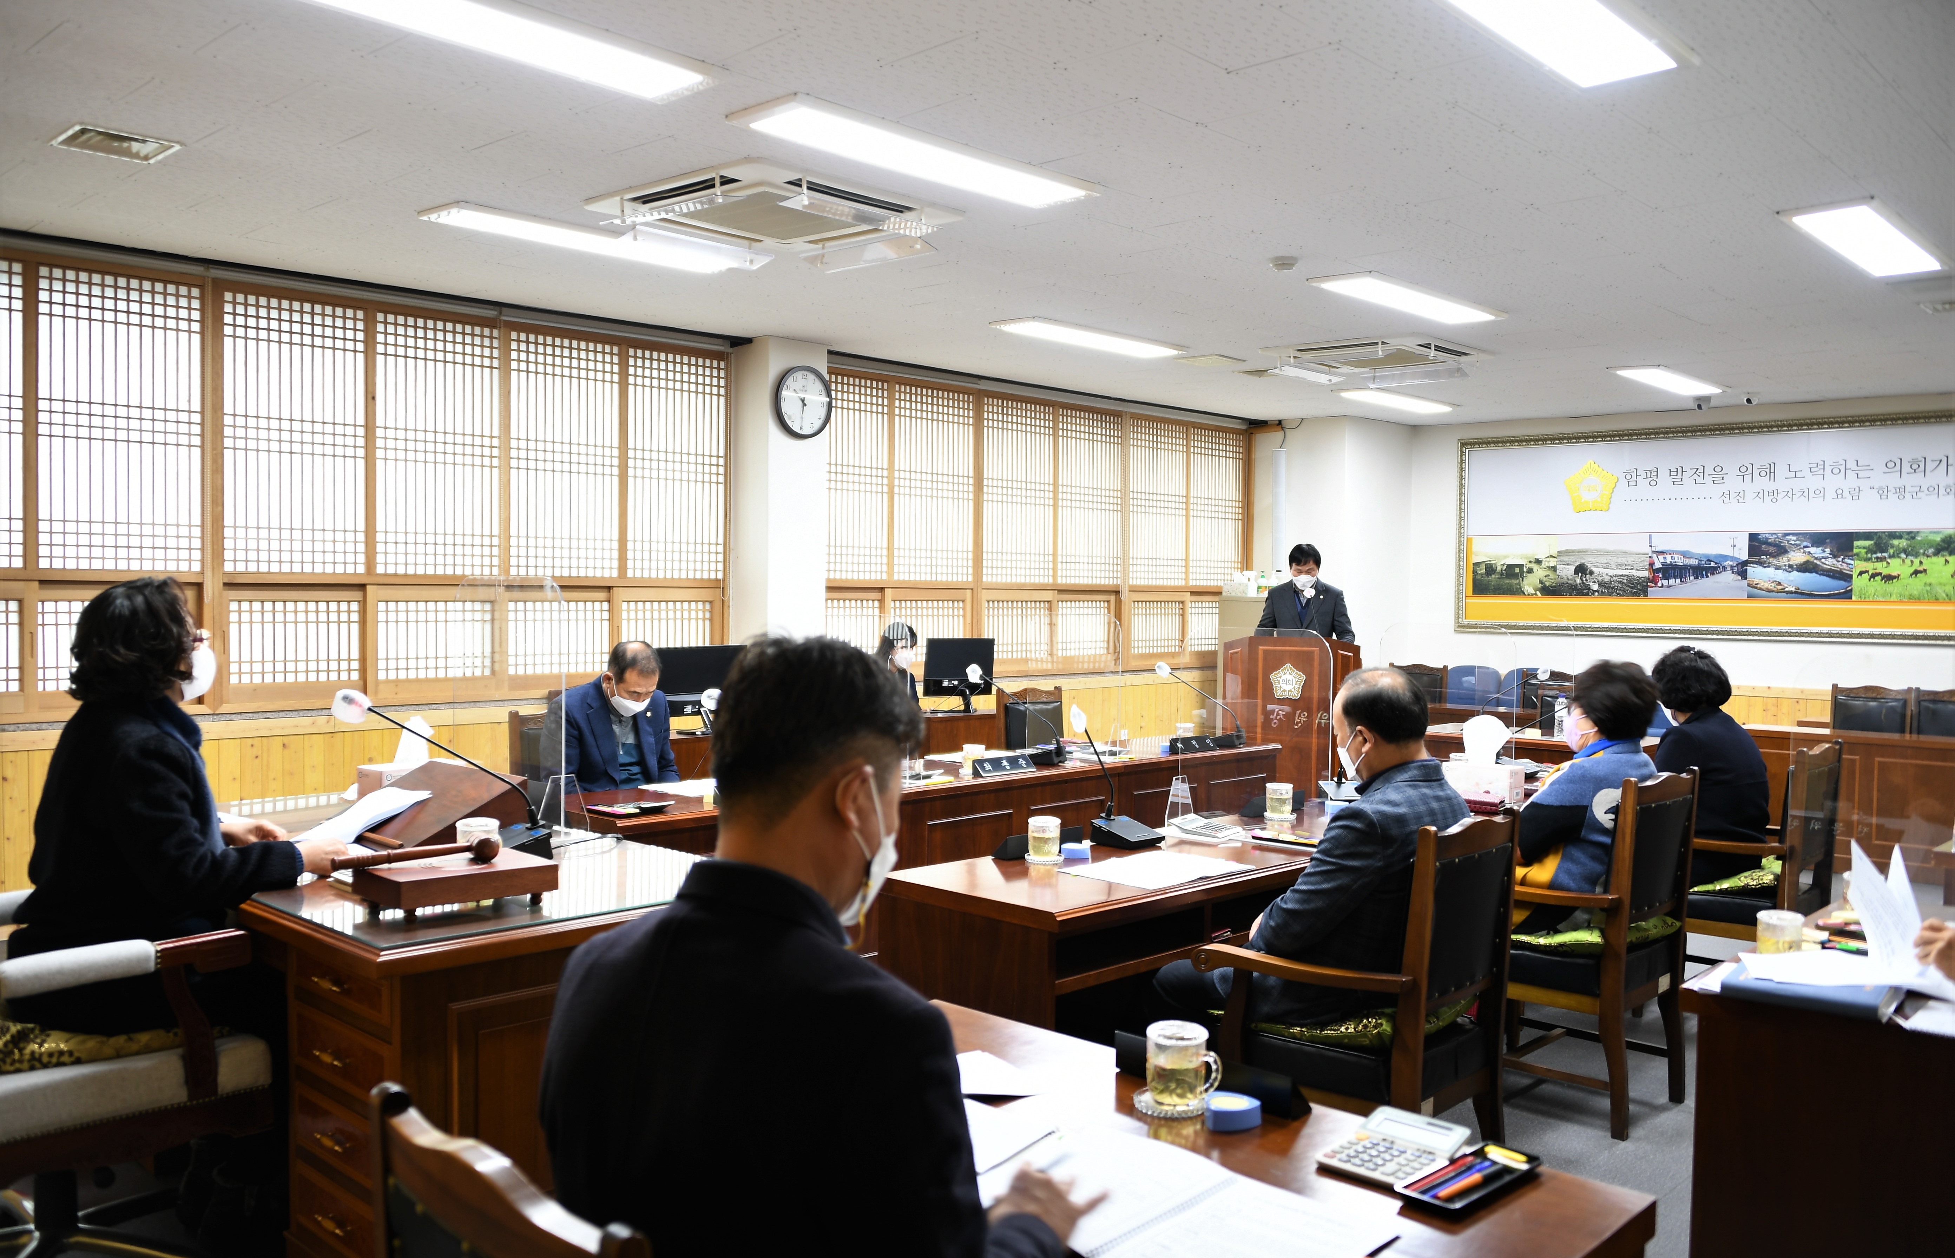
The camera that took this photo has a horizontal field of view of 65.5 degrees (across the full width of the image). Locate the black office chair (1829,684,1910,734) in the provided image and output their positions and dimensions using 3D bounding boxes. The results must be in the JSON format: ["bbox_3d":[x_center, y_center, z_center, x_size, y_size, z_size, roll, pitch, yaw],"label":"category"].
[{"bbox_3d":[4.946,0.793,8.519,0.480,0.950,0.520,2,2,44],"label":"black office chair"}]

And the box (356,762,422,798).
[{"bbox_3d":[-1.487,0.407,3.982,0.130,0.095,0.230,2,2,42],"label":"box"}]

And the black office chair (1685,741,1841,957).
[{"bbox_3d":[2.600,0.854,5.240,0.540,0.950,0.530,2,2,44],"label":"black office chair"}]

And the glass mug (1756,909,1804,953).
[{"bbox_3d":[1.521,0.593,2.881,0.090,0.095,0.090,2,2,42],"label":"glass mug"}]

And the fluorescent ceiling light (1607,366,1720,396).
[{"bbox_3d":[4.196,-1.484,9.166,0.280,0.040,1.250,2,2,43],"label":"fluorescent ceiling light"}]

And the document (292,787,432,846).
[{"bbox_3d":[-1.357,0.411,3.347,0.210,0.035,0.275,2,23,42],"label":"document"}]

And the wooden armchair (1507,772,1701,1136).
[{"bbox_3d":[1.691,0.868,4.338,0.540,0.950,0.530,2,2,44],"label":"wooden armchair"}]

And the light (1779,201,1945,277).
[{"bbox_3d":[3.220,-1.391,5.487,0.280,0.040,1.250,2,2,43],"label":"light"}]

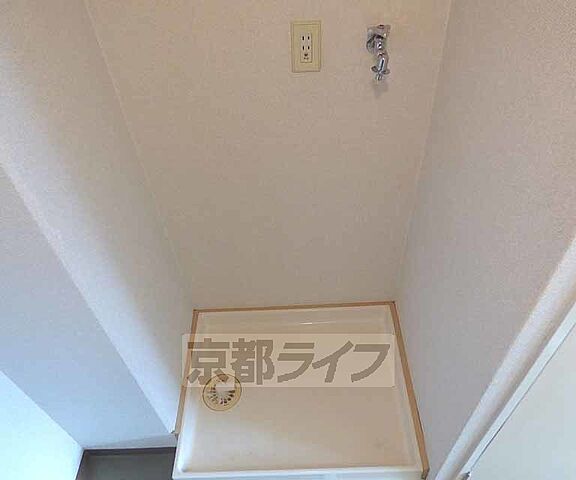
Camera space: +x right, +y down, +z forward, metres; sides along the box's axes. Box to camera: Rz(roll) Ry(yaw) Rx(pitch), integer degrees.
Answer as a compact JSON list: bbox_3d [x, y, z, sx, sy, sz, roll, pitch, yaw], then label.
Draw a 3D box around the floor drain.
[{"bbox_3d":[-0.245,0.574,1.491,0.145,0.020,0.145,-3,43,2],"label":"floor drain"}]

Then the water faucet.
[{"bbox_3d":[0.211,-0.442,0.931,0.060,0.113,0.105,-3,43,2],"label":"water faucet"}]

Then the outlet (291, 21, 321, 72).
[{"bbox_3d":[0.044,-0.470,0.969,0.070,0.120,0.010,-3,43,2],"label":"outlet"}]

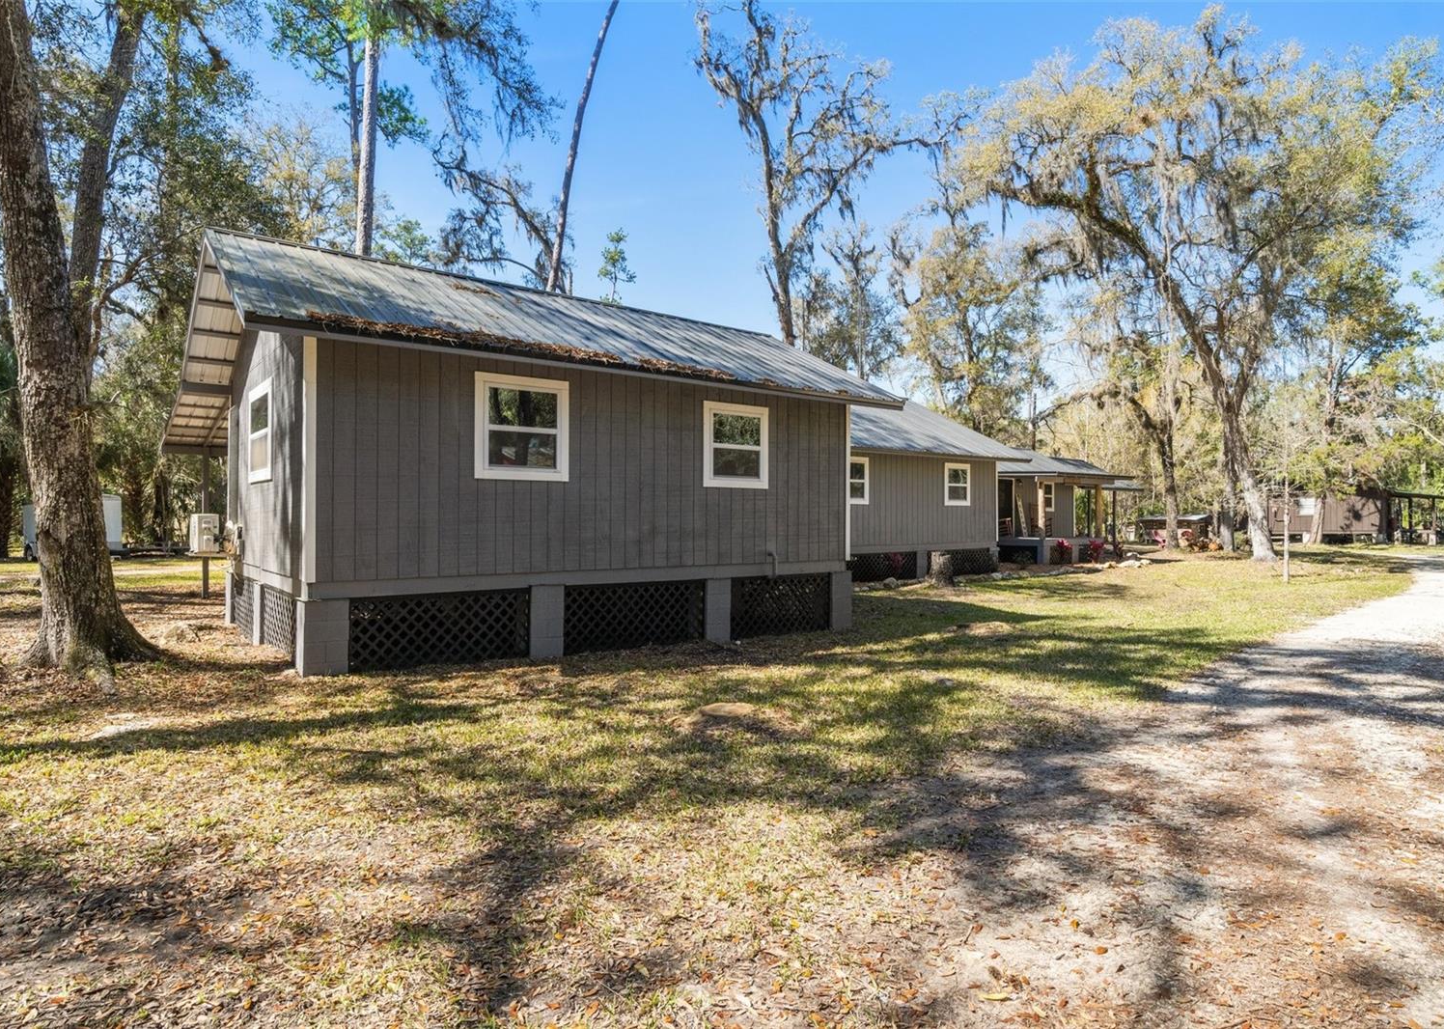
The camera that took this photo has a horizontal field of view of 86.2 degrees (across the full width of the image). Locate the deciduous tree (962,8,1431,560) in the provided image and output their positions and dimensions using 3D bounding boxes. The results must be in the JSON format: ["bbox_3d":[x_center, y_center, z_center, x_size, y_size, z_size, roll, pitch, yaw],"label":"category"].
[{"bbox_3d":[18.000,-8.000,29.300,14.800,19.500,13.800,0,0,31],"label":"deciduous tree"}]

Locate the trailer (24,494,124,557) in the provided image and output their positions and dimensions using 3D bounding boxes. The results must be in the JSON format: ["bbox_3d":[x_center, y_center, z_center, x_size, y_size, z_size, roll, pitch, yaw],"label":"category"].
[{"bbox_3d":[-24.500,0.490,29.100,3.600,2.450,2.050,0,0,29],"label":"trailer"}]

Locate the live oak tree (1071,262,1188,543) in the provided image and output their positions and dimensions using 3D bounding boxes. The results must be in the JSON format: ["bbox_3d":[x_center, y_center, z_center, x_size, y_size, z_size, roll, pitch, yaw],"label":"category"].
[{"bbox_3d":[22.100,-5.600,41.500,5.800,14.900,6.000,0,0,28],"label":"live oak tree"}]

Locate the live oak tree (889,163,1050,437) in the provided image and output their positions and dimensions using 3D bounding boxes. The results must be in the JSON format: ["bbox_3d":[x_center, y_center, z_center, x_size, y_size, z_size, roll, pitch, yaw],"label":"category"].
[{"bbox_3d":[13.100,-8.200,41.000,8.200,20.000,8.000,0,0,18],"label":"live oak tree"}]

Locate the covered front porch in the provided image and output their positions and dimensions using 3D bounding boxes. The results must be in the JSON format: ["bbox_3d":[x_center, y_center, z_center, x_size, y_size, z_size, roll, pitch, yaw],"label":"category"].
[{"bbox_3d":[12.500,0.150,28.400,4.800,3.150,2.400,0,0,-36],"label":"covered front porch"}]

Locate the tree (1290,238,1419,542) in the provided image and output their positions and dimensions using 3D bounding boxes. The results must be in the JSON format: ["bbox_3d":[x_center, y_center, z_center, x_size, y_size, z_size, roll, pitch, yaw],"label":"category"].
[{"bbox_3d":[37.000,-7.300,45.500,6.500,18.200,6.500,0,0,39],"label":"tree"}]

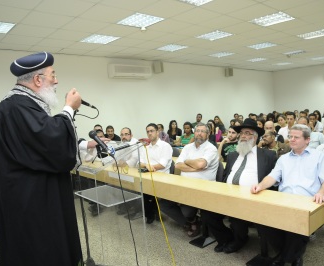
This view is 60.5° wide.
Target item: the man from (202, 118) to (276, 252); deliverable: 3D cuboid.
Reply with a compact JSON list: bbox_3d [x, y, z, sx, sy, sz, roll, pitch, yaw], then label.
[{"bbox_3d":[0.790,0.585,2.899,0.620,1.445,0.740,1,7,41],"label":"man"}]

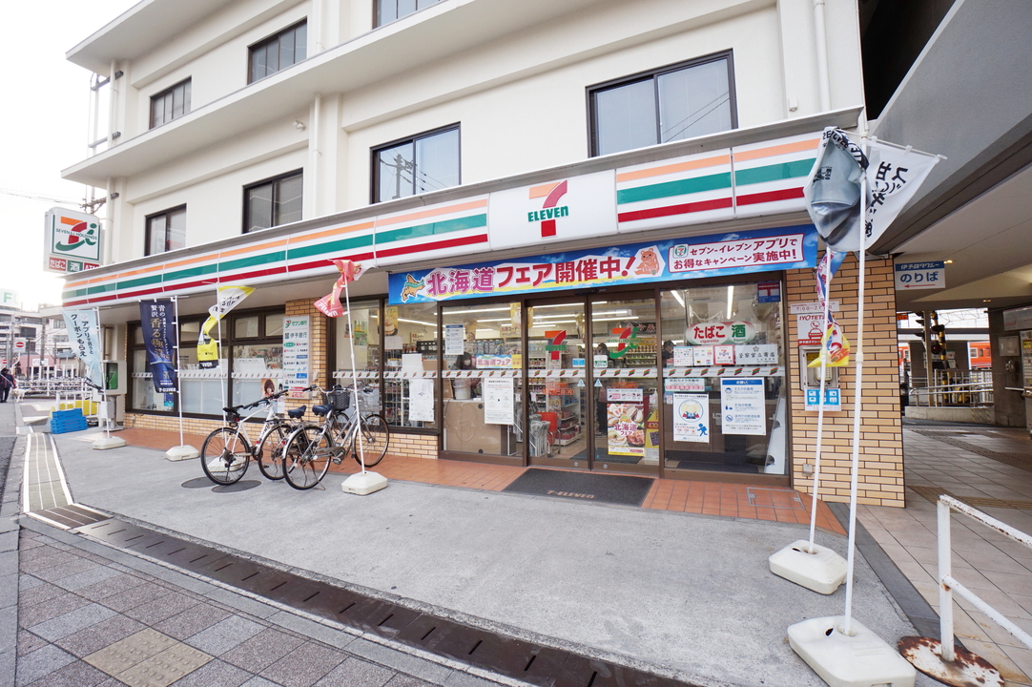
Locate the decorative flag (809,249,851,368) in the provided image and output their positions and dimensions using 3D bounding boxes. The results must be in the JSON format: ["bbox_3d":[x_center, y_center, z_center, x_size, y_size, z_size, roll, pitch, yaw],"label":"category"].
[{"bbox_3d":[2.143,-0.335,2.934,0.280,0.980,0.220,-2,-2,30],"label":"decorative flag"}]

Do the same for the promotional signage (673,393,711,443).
[{"bbox_3d":[1.908,0.809,4.691,0.364,0.520,0.010,-2,-2,24],"label":"promotional signage"}]

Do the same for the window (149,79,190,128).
[{"bbox_3d":[-7.961,-5.383,9.862,1.690,1.050,0.100,-2,-2,24],"label":"window"}]

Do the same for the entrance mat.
[{"bbox_3d":[0.711,1.629,4.930,1.570,0.012,0.910,-2,-5,25],"label":"entrance mat"}]

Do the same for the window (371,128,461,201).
[{"bbox_3d":[-1.634,-2.742,6.841,1.720,1.180,0.100,-2,-2,24],"label":"window"}]

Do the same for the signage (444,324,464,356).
[{"bbox_3d":[-0.852,-0.052,5.932,0.294,0.418,0.010,-2,-3,24],"label":"signage"}]

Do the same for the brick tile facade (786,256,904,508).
[{"bbox_3d":[3.174,0.318,4.218,0.890,2.410,0.250,-2,-2,24],"label":"brick tile facade"}]

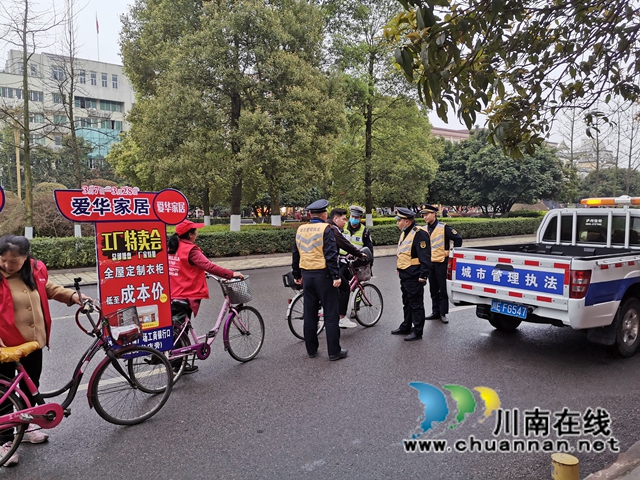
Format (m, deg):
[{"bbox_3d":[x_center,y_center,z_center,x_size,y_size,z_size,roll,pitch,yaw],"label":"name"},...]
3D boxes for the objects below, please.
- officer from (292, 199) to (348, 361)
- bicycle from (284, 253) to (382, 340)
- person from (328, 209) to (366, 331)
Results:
[{"bbox_3d":[0.100,0.428,5.449,0.600,1.790,0.400,2,5,28],"label":"officer"},{"bbox_3d":[0.219,0.726,6.382,1.720,1.050,0.580,-3,5,-35],"label":"bicycle"},{"bbox_3d":[0.265,0.438,6.403,0.750,1.620,0.520,-3,5,-35],"label":"person"}]

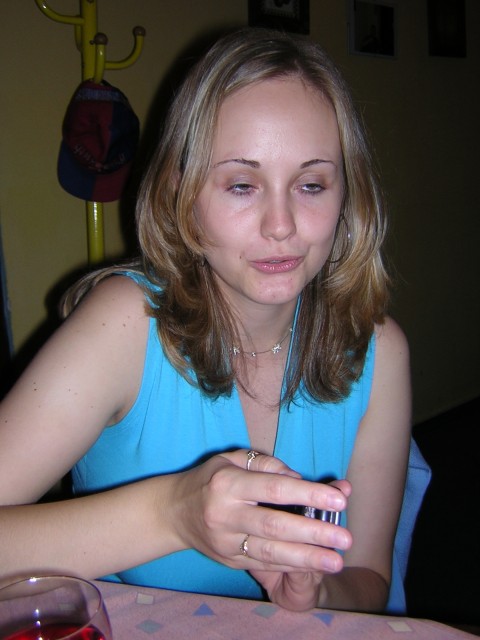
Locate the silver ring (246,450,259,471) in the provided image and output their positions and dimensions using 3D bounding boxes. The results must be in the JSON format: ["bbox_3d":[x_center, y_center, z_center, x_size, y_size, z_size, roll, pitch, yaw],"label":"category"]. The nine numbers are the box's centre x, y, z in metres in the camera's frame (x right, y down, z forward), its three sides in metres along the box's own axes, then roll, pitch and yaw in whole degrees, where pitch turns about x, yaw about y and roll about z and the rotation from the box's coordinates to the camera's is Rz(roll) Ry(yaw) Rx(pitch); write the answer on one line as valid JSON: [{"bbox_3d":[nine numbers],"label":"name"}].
[{"bbox_3d":[0.009,0.105,0.540,0.005,0.021,0.020,18,42,15],"label":"silver ring"}]

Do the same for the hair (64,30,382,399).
[{"bbox_3d":[-0.014,-0.098,0.715,0.280,0.340,0.240,-4,17,-12],"label":"hair"}]

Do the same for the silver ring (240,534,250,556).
[{"bbox_3d":[0.005,0.158,0.515,0.005,0.019,0.020,11,-2,19],"label":"silver ring"}]

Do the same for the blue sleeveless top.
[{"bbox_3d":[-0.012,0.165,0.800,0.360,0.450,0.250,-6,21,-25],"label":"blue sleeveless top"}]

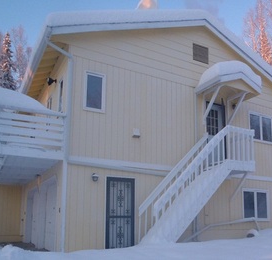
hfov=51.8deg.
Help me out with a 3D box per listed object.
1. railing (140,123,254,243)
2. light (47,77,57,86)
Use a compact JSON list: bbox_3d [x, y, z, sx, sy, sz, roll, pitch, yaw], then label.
[{"bbox_3d":[2.111,1.682,9.229,4.400,3.850,1.080,9,-17,-27],"label":"railing"},{"bbox_3d":[-3.073,-1.781,10.246,0.280,0.270,0.250,9,-17,-27],"label":"light"}]

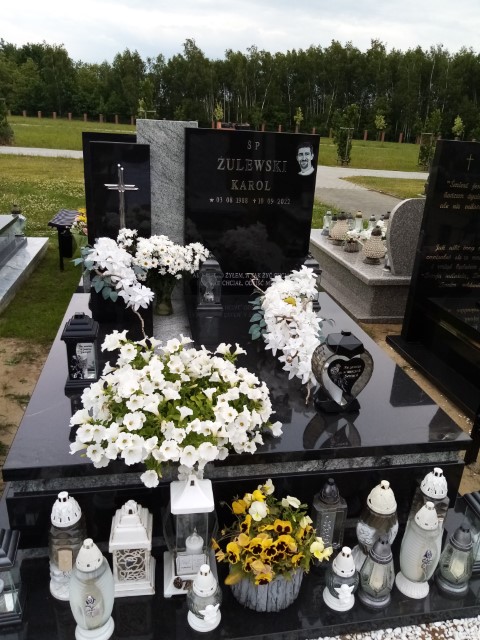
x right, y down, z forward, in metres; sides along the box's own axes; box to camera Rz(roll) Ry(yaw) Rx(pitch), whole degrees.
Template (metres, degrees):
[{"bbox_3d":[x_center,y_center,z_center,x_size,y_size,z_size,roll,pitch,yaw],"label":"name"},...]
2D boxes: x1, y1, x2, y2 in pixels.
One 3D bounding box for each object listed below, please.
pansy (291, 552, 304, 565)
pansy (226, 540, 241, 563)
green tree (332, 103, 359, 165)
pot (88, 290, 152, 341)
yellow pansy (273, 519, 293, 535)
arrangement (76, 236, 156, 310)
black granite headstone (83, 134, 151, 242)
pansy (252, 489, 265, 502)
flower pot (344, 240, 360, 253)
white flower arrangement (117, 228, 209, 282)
[{"bbox_3d":[0.170,0.705,1.421,0.039,0.035,0.025,-10,6,-29],"label":"pansy"},{"bbox_3d":[-0.019,0.662,1.375,0.046,0.060,0.025,11,3,18],"label":"pansy"},{"bbox_3d":[4.322,-7.603,19.694,1.020,2.373,1.020,-1,23,-10],"label":"green tree"},{"bbox_3d":[-0.611,-0.064,2.478,0.286,0.204,0.255,-1,23,-10],"label":"pot"},{"bbox_3d":[0.121,0.588,1.369,0.056,0.050,0.025,2,2,-3],"label":"yellow pansy"},{"bbox_3d":[-0.620,-0.250,2.419,0.367,0.306,0.286,-1,23,-10],"label":"arrangement"},{"bbox_3d":[-0.713,-0.611,2.852,0.357,0.918,0.153,-1,23,-10],"label":"black granite headstone"},{"bbox_3d":[0.056,0.532,1.458,0.028,0.042,0.042,4,17,44],"label":"pansy"},{"bbox_3d":[1.050,-0.704,4.497,0.143,0.112,0.143,3,22,-1],"label":"flower pot"},{"bbox_3d":[-0.454,-0.372,2.817,0.540,0.310,0.380,0,22,-8],"label":"white flower arrangement"}]

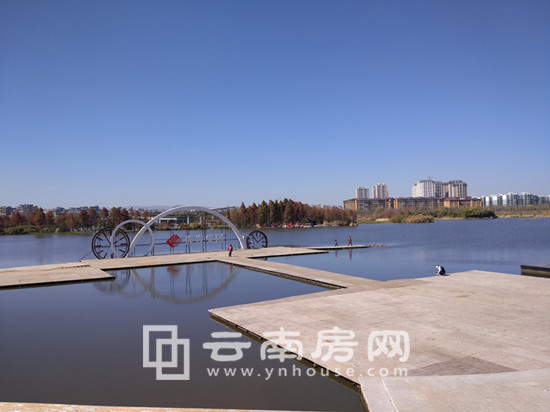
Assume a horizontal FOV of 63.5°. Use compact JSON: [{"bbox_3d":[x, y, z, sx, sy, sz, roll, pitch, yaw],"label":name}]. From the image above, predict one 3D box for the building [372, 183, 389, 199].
[{"bbox_3d":[213.500,-16.500,905.000,28.000,61.000,20.000,0,-1,-3],"label":"building"}]

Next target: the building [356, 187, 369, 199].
[{"bbox_3d":[195.000,-14.000,990.000,25.000,58.000,19.000,0,-1,-3],"label":"building"}]

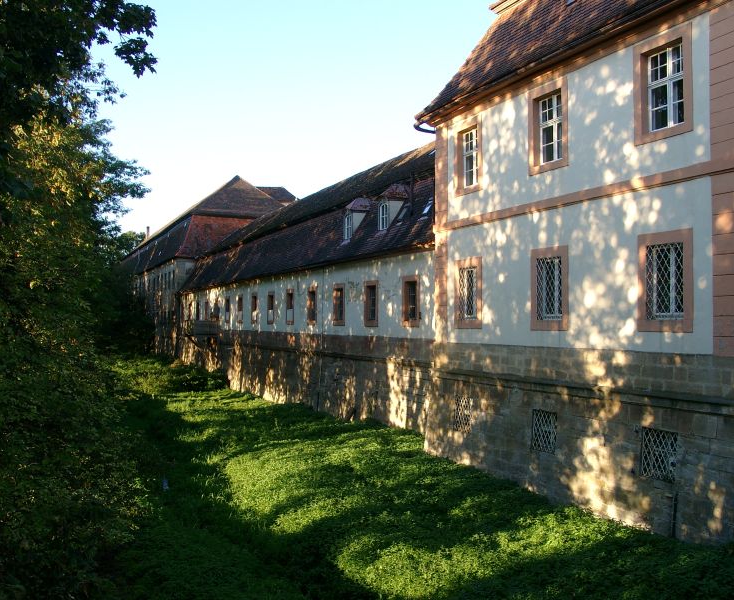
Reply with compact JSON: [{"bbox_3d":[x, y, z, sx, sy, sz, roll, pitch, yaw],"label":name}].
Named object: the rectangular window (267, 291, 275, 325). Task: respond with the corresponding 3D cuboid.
[{"bbox_3d":[-4.955,0.438,41.443,0.220,1.739,1.292,1,-2,-24],"label":"rectangular window"}]

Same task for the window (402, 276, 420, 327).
[{"bbox_3d":[1.660,0.077,28.606,0.200,1.852,1.322,1,-2,-23],"label":"window"}]

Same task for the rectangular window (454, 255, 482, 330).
[{"bbox_3d":[2.892,-0.159,21.800,0.220,1.931,1.404,1,-2,-24],"label":"rectangular window"}]

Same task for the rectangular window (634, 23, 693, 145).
[{"bbox_3d":[5.636,-4.024,14.874,0.200,1.971,1.419,1,-2,-23],"label":"rectangular window"}]

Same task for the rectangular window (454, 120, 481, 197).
[{"bbox_3d":[2.897,-3.980,21.889,0.220,2.040,1.411,1,-2,-24],"label":"rectangular window"}]

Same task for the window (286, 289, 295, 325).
[{"bbox_3d":[-3.982,0.397,41.573,0.200,1.852,1.322,1,-2,-23],"label":"window"}]

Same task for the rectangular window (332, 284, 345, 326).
[{"bbox_3d":[-1.166,0.237,35.101,0.200,1.852,1.322,1,-2,-23],"label":"rectangular window"}]

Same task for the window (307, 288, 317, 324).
[{"bbox_3d":[-2.394,0.289,35.763,0.220,1.750,1.277,1,-2,-24],"label":"window"}]

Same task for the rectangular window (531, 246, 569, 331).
[{"bbox_3d":[4.371,-0.244,18.518,0.220,1.931,1.398,1,-2,-24],"label":"rectangular window"}]

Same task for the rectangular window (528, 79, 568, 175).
[{"bbox_3d":[4.366,-4.064,18.630,0.220,2.040,1.490,1,-2,-24],"label":"rectangular window"}]

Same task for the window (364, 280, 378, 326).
[{"bbox_3d":[0.246,0.146,29.906,0.220,1.748,1.282,1,-2,-24],"label":"window"}]

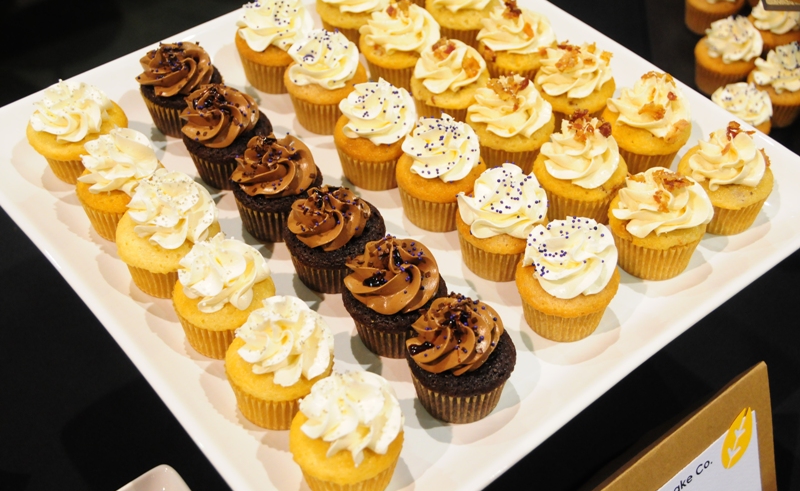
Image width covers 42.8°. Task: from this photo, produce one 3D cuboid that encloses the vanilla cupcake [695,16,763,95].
[{"bbox_3d":[0.243,-0.141,0.756,0.049,0.054,0.049,3,45,0],"label":"vanilla cupcake"}]

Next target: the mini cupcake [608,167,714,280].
[{"bbox_3d":[0.130,-0.014,0.508,0.051,0.055,0.051,1,46,-1],"label":"mini cupcake"}]

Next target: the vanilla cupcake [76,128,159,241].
[{"bbox_3d":[-0.154,-0.037,0.554,0.047,0.061,0.047,1,46,0],"label":"vanilla cupcake"}]

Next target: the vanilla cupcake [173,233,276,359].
[{"bbox_3d":[-0.082,0.022,0.477,0.048,0.054,0.048,3,45,0],"label":"vanilla cupcake"}]

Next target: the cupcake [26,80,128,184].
[{"bbox_3d":[-0.173,-0.064,0.547,0.051,0.054,0.051,1,46,-1],"label":"cupcake"}]

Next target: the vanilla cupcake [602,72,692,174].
[{"bbox_3d":[0.137,-0.071,0.564,0.049,0.054,0.049,1,46,-1],"label":"vanilla cupcake"}]

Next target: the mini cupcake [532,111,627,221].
[{"bbox_3d":[0.095,-0.044,0.535,0.049,0.057,0.049,1,46,-1],"label":"mini cupcake"}]

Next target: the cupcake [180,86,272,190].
[{"bbox_3d":[-0.093,-0.061,0.547,0.049,0.055,0.049,1,46,-1],"label":"cupcake"}]

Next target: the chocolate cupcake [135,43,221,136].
[{"bbox_3d":[-0.125,-0.092,0.578,0.048,0.053,0.048,1,46,-1],"label":"chocolate cupcake"}]

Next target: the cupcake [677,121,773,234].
[{"bbox_3d":[0.177,-0.037,0.548,0.050,0.056,0.050,3,45,0],"label":"cupcake"}]

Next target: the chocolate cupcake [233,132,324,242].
[{"bbox_3d":[-0.067,-0.035,0.555,0.050,0.058,0.050,1,46,0],"label":"chocolate cupcake"}]

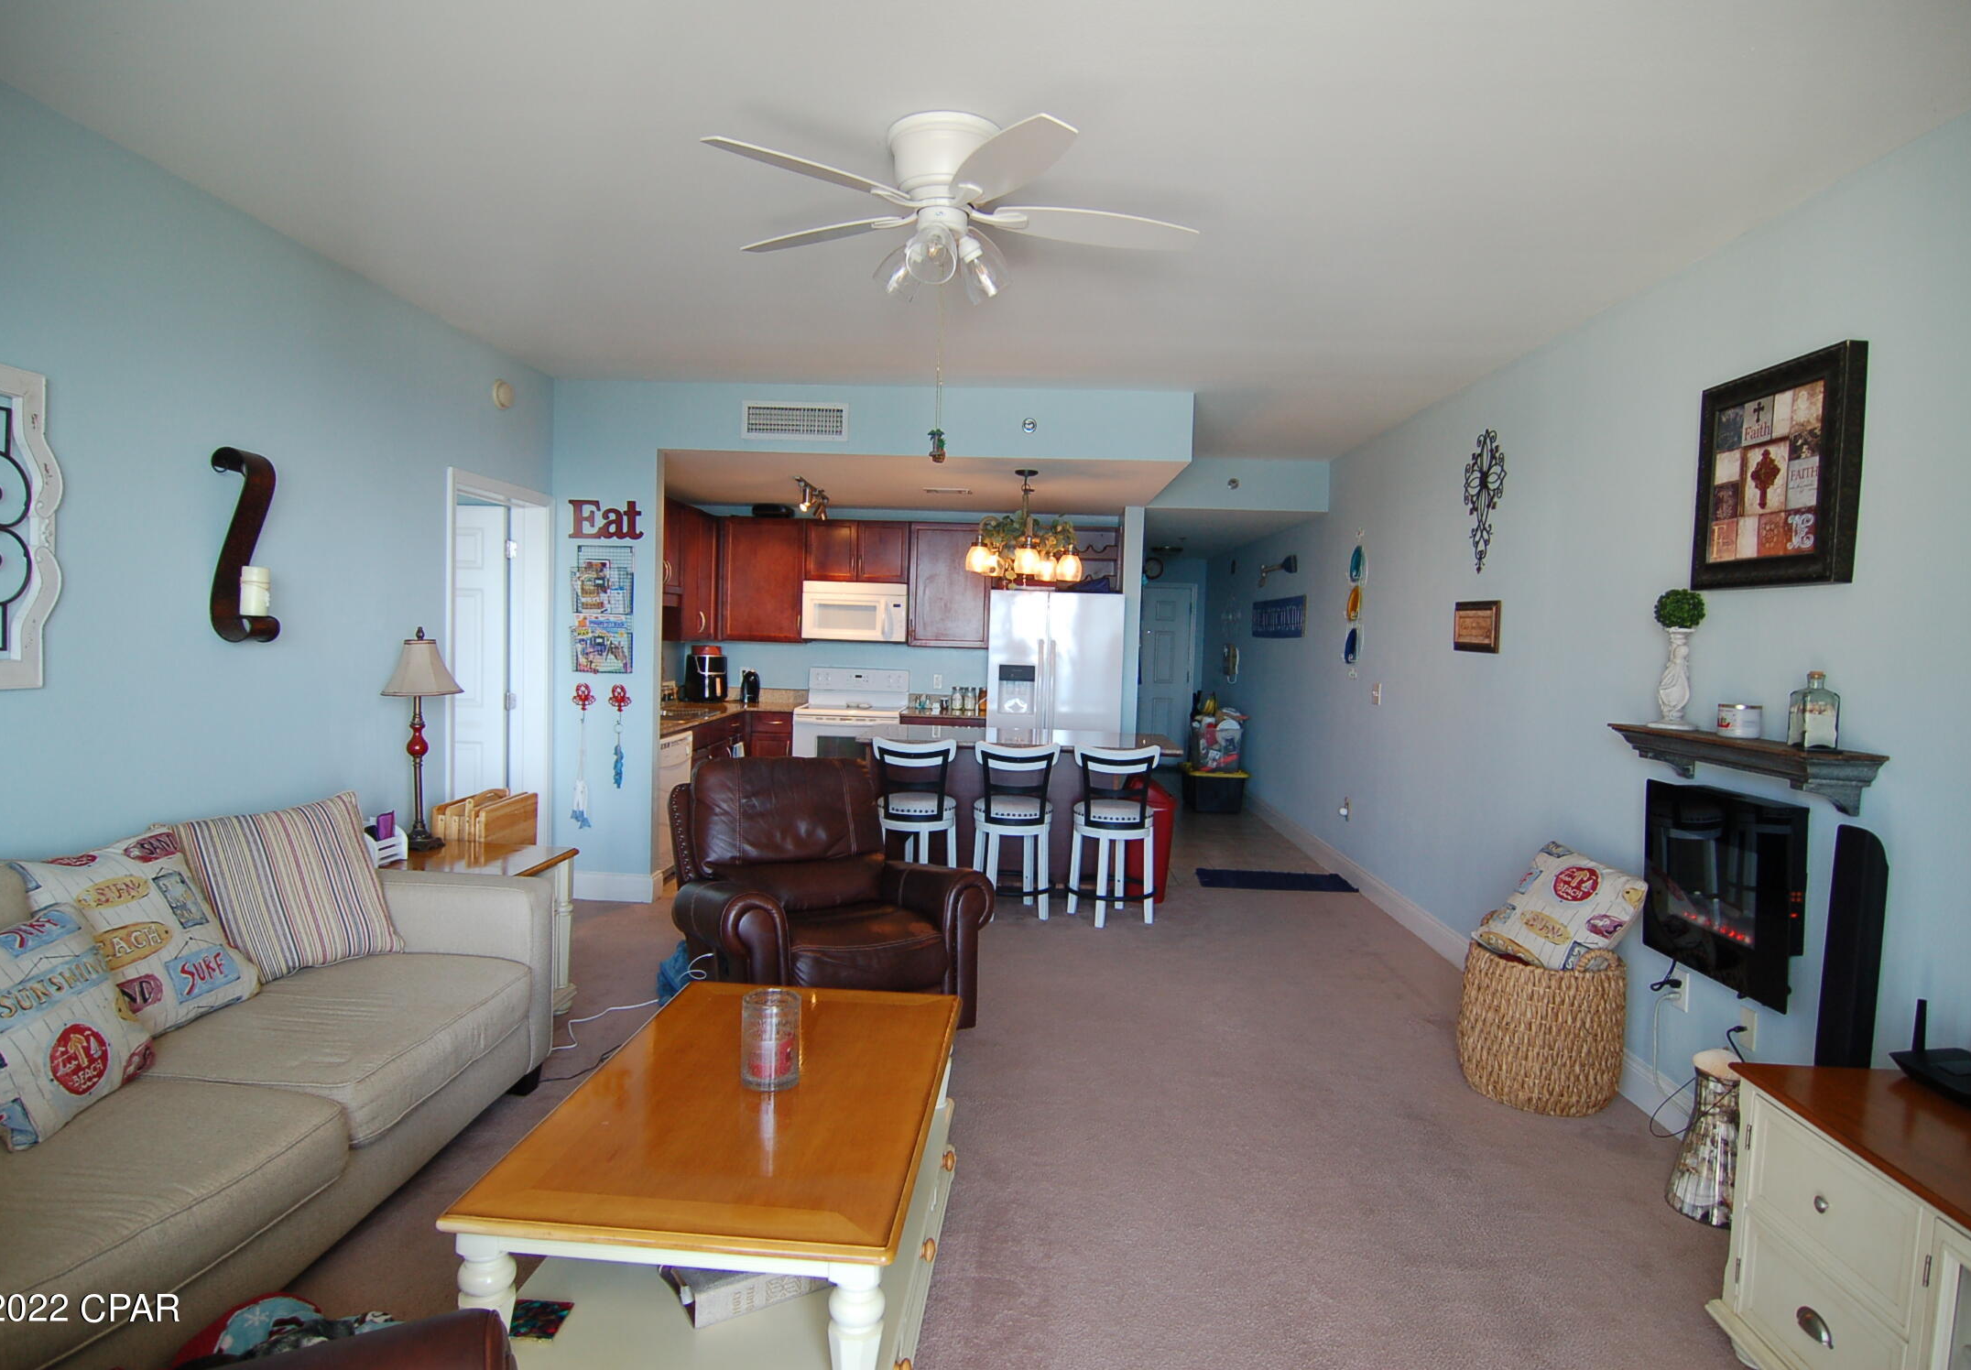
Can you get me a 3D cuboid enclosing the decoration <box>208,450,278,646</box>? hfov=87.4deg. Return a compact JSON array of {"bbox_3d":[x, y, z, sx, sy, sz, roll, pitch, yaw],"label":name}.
[{"bbox_3d":[-2.332,-0.442,3.257,0.110,0.600,0.150,2,3,2],"label":"decoration"}]

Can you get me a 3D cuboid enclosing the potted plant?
[{"bbox_3d":[2.086,-0.079,3.118,0.137,0.417,0.137,2,3,2],"label":"potted plant"}]

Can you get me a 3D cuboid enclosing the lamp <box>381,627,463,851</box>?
[{"bbox_3d":[-2.172,0.205,3.961,0.330,0.851,0.330,2,3,4],"label":"lamp"}]

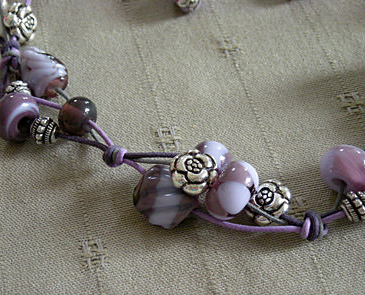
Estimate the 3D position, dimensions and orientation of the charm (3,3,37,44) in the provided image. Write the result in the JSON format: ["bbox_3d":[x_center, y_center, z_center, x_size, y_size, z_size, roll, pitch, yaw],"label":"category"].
[{"bbox_3d":[-0.048,-0.037,0.318,0.006,0.011,0.011,-8,-5,41],"label":"charm"}]

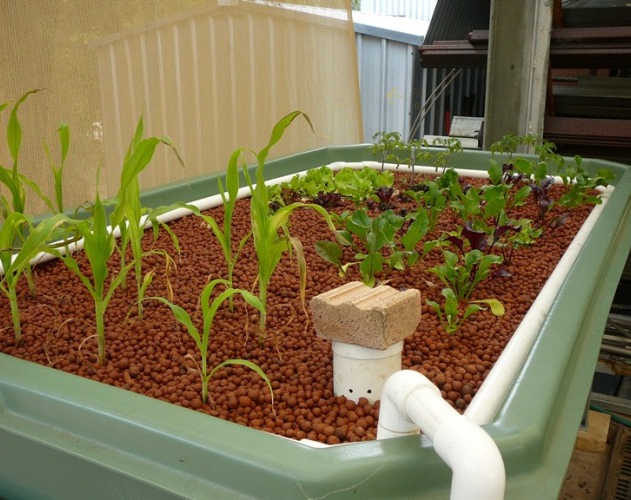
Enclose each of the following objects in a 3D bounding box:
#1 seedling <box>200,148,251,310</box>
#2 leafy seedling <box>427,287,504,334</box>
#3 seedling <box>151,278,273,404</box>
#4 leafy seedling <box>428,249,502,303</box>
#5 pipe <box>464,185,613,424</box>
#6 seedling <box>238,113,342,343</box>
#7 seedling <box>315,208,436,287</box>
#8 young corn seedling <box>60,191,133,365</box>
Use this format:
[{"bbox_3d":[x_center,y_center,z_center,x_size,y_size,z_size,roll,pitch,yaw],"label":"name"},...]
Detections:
[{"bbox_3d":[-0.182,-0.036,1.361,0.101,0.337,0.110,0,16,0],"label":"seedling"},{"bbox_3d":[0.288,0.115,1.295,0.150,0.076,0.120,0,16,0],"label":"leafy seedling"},{"bbox_3d":[-0.156,0.137,1.009,0.183,0.200,0.130,0,16,0],"label":"seedling"},{"bbox_3d":[0.323,0.058,1.452,0.159,0.098,0.130,0,16,0],"label":"leafy seedling"},{"bbox_3d":[0.665,0.008,1.750,0.046,0.046,1.960,8,18,27],"label":"pipe"},{"bbox_3d":[-0.044,-0.033,1.195,0.177,0.421,0.150,0,16,0],"label":"seedling"},{"bbox_3d":[0.143,-0.008,1.603,0.290,0.145,0.220,0,16,0],"label":"seedling"},{"bbox_3d":[-0.367,0.050,1.130,0.121,0.303,0.130,0,16,0],"label":"young corn seedling"}]

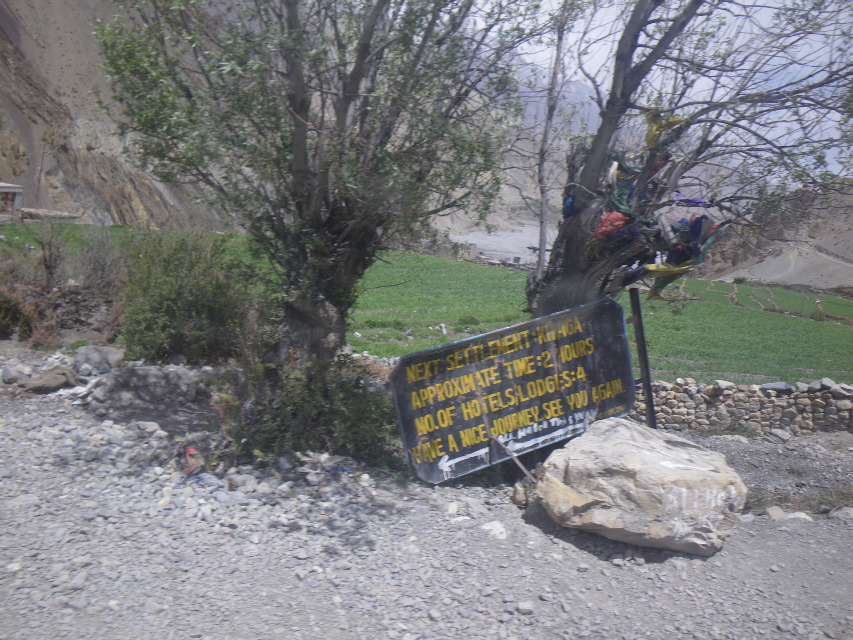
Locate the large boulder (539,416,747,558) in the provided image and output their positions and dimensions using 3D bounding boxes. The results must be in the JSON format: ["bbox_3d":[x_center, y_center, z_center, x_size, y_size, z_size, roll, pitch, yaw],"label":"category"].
[{"bbox_3d":[1.388,1.075,4.559,1.311,0.754,0.918,3,8,22],"label":"large boulder"}]

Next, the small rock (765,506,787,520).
[{"bbox_3d":[2.475,1.372,4.895,0.134,0.083,0.107,0,7,0],"label":"small rock"}]

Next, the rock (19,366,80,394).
[{"bbox_3d":[-4.511,0.723,8.270,0.647,0.309,0.420,-1,7,-5],"label":"rock"}]

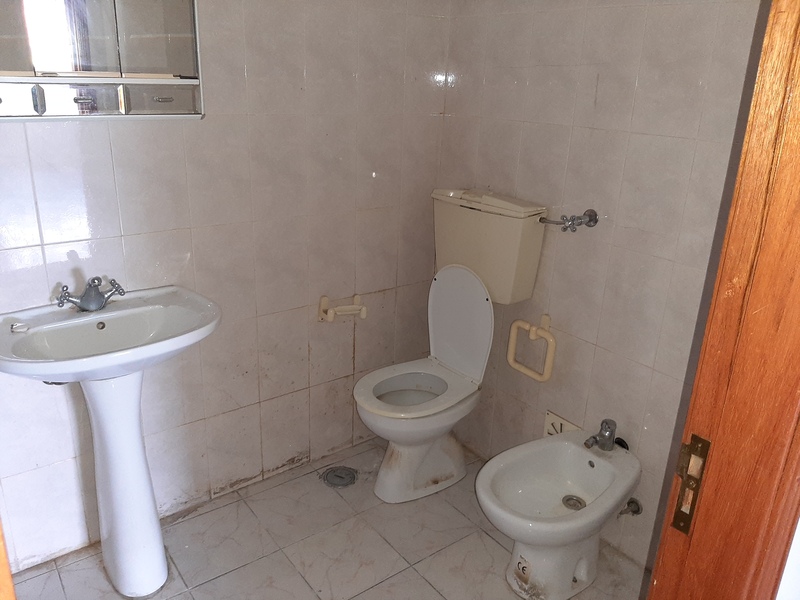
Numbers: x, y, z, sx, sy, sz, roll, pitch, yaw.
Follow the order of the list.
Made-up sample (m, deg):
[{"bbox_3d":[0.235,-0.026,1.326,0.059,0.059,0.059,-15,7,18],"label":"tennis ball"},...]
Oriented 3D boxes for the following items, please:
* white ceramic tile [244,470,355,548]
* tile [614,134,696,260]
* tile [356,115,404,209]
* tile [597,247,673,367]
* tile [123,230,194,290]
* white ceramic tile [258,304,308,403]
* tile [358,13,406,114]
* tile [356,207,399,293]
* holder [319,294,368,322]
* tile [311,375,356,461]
[{"bbox_3d":[-0.355,0.741,2.227,0.300,0.010,0.300,-12,24,-35],"label":"white ceramic tile"},{"bbox_3d":[0.716,-0.292,1.766,0.010,0.330,0.200,-12,24,-35],"label":"tile"},{"bbox_3d":[-0.076,-0.501,2.272,0.200,0.330,0.010,-12,24,-35],"label":"tile"},{"bbox_3d":[0.702,0.019,1.880,0.010,0.330,0.200,-12,24,-35],"label":"tile"},{"bbox_3d":[-0.727,-0.046,1.911,0.200,0.330,0.010,-13,25,-36],"label":"tile"},{"bbox_3d":[-0.422,0.195,2.268,0.201,0.333,0.010,-12,24,-35],"label":"white ceramic tile"},{"bbox_3d":[-0.064,-0.814,2.162,0.200,0.330,0.010,-12,24,-35],"label":"tile"},{"bbox_3d":[-0.088,-0.188,2.382,0.200,0.330,0.010,-12,24,-35],"label":"tile"},{"bbox_3d":[-0.203,0.030,2.324,0.183,0.100,0.060,-12,24,-35],"label":"holder"},{"bbox_3d":[-0.272,0.471,2.489,0.200,0.330,0.010,-13,25,-36],"label":"tile"}]

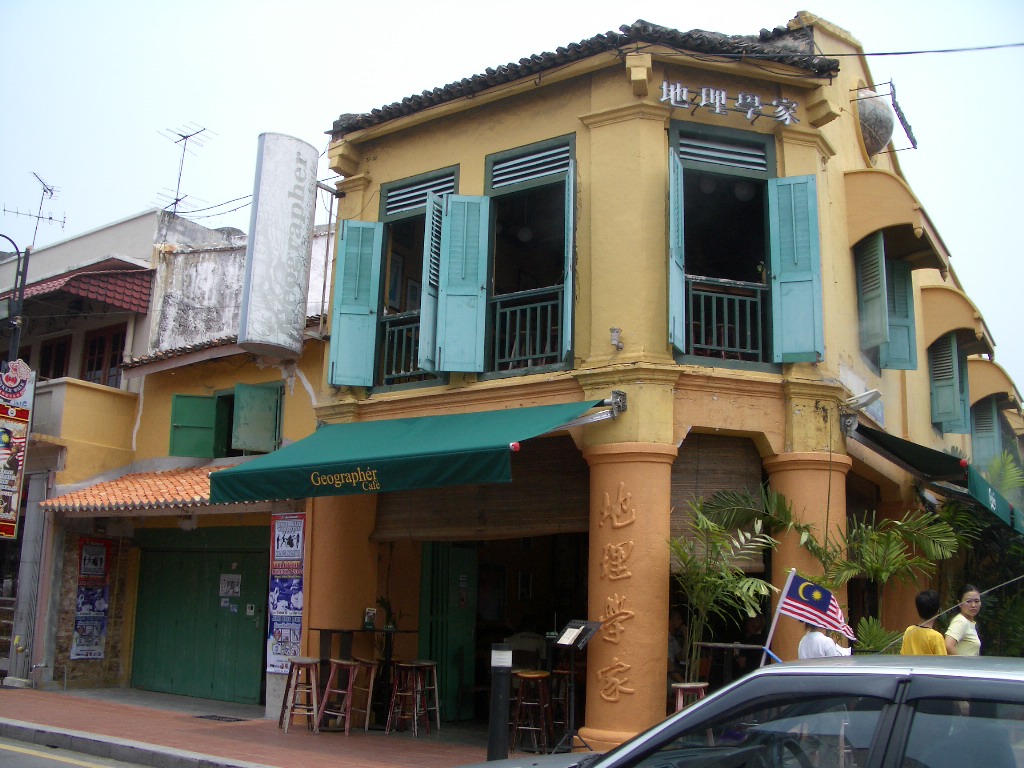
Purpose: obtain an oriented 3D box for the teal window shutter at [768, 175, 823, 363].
[{"bbox_3d":[3.073,-1.257,11.216,0.511,2.103,0.050,-2,-12,16],"label":"teal window shutter"}]

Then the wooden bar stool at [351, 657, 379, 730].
[{"bbox_3d":[-1.725,3.481,11.652,0.370,0.740,0.370,3,-13,21],"label":"wooden bar stool"}]

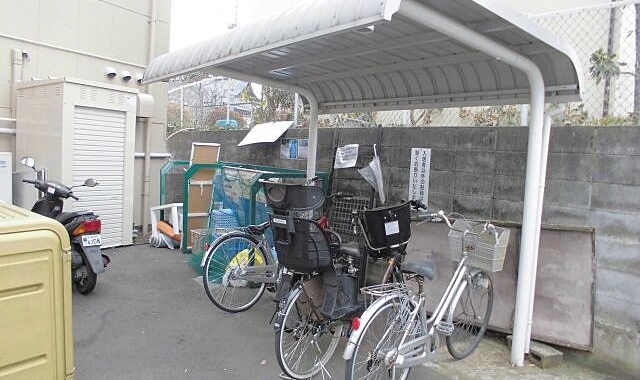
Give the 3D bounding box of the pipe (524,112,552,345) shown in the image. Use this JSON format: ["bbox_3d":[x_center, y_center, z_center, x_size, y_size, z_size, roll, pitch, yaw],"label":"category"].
[{"bbox_3d":[1.639,0.334,3.611,0.062,1.800,0.062,1,5,-38],"label":"pipe"}]

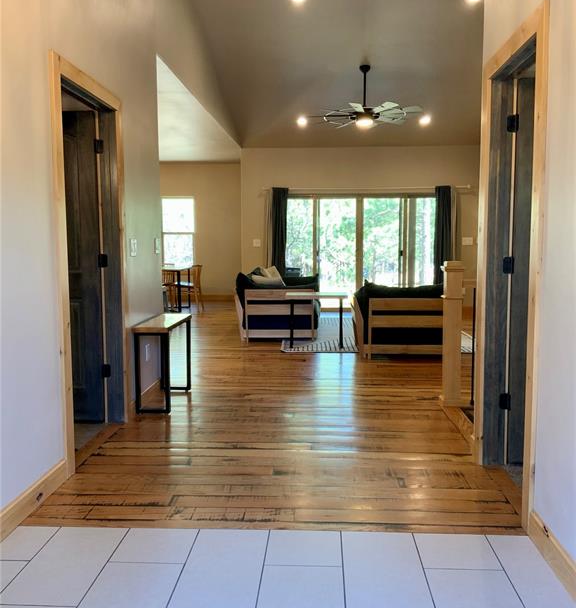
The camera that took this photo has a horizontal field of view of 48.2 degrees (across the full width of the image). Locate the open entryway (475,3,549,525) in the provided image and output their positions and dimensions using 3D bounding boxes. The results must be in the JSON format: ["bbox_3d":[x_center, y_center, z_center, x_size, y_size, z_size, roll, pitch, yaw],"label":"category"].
[{"bbox_3d":[1.077,-0.132,3.021,0.150,2.145,0.910,0,6,3],"label":"open entryway"}]

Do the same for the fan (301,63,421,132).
[{"bbox_3d":[0.998,-2.667,8.283,1.520,0.780,1.520,0,6,3],"label":"fan"}]

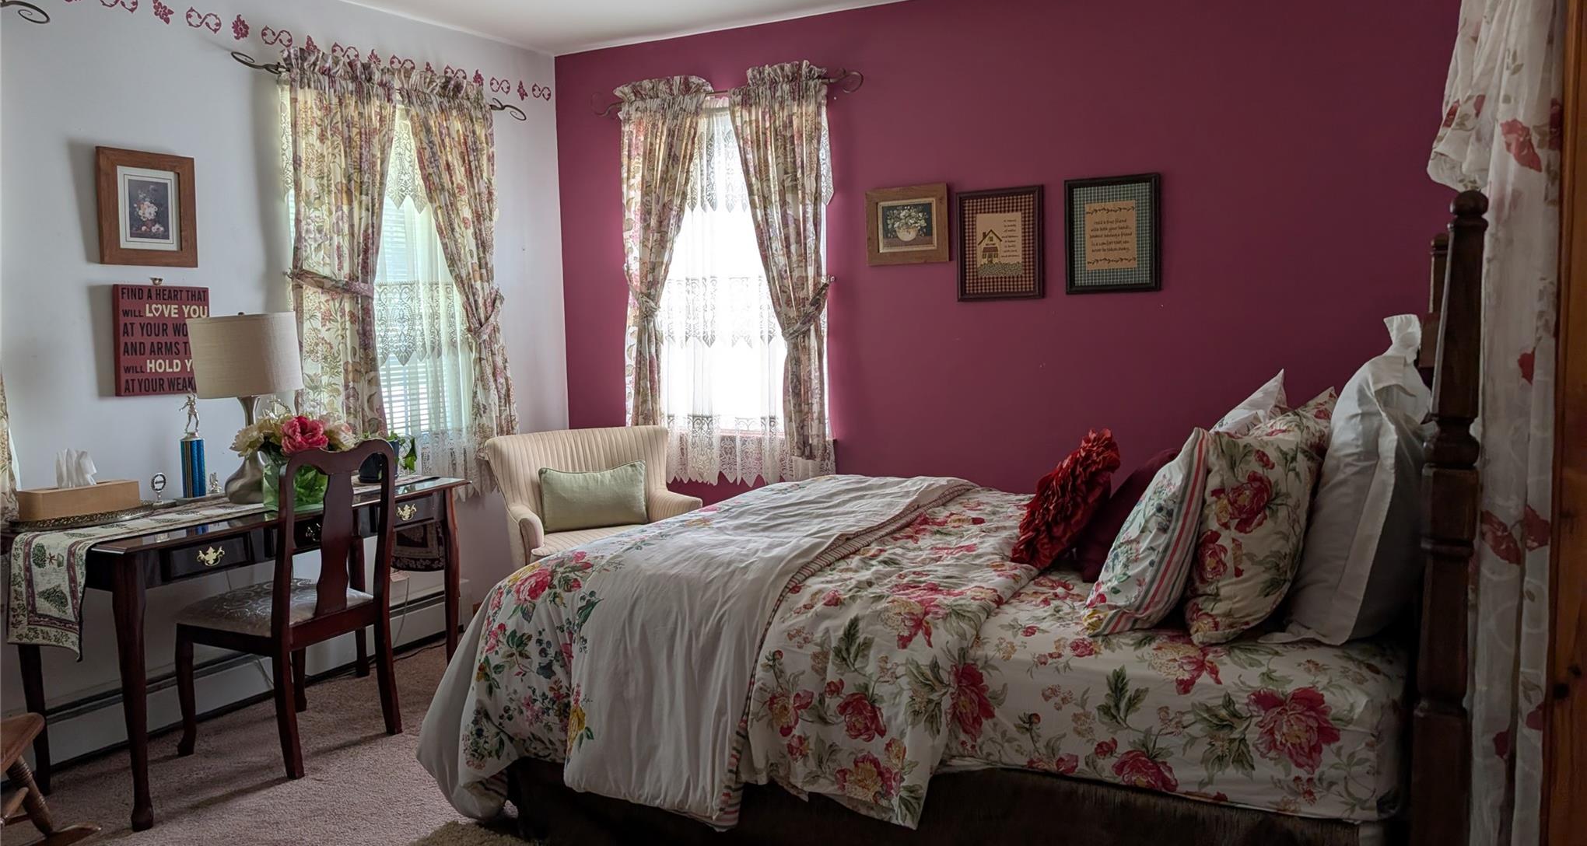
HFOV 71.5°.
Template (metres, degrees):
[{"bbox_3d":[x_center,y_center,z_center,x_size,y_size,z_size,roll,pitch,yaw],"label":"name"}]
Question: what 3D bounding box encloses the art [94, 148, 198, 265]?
[{"bbox_3d":[-2.053,-0.679,3.514,0.023,0.360,0.303,3,7,30],"label":"art"}]

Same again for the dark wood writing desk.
[{"bbox_3d":[-1.665,0.629,3.515,0.580,0.753,1.198,3,7,30],"label":"dark wood writing desk"}]

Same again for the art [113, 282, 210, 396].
[{"bbox_3d":[-2.033,-0.271,3.571,0.035,0.344,0.302,3,7,30],"label":"art"}]

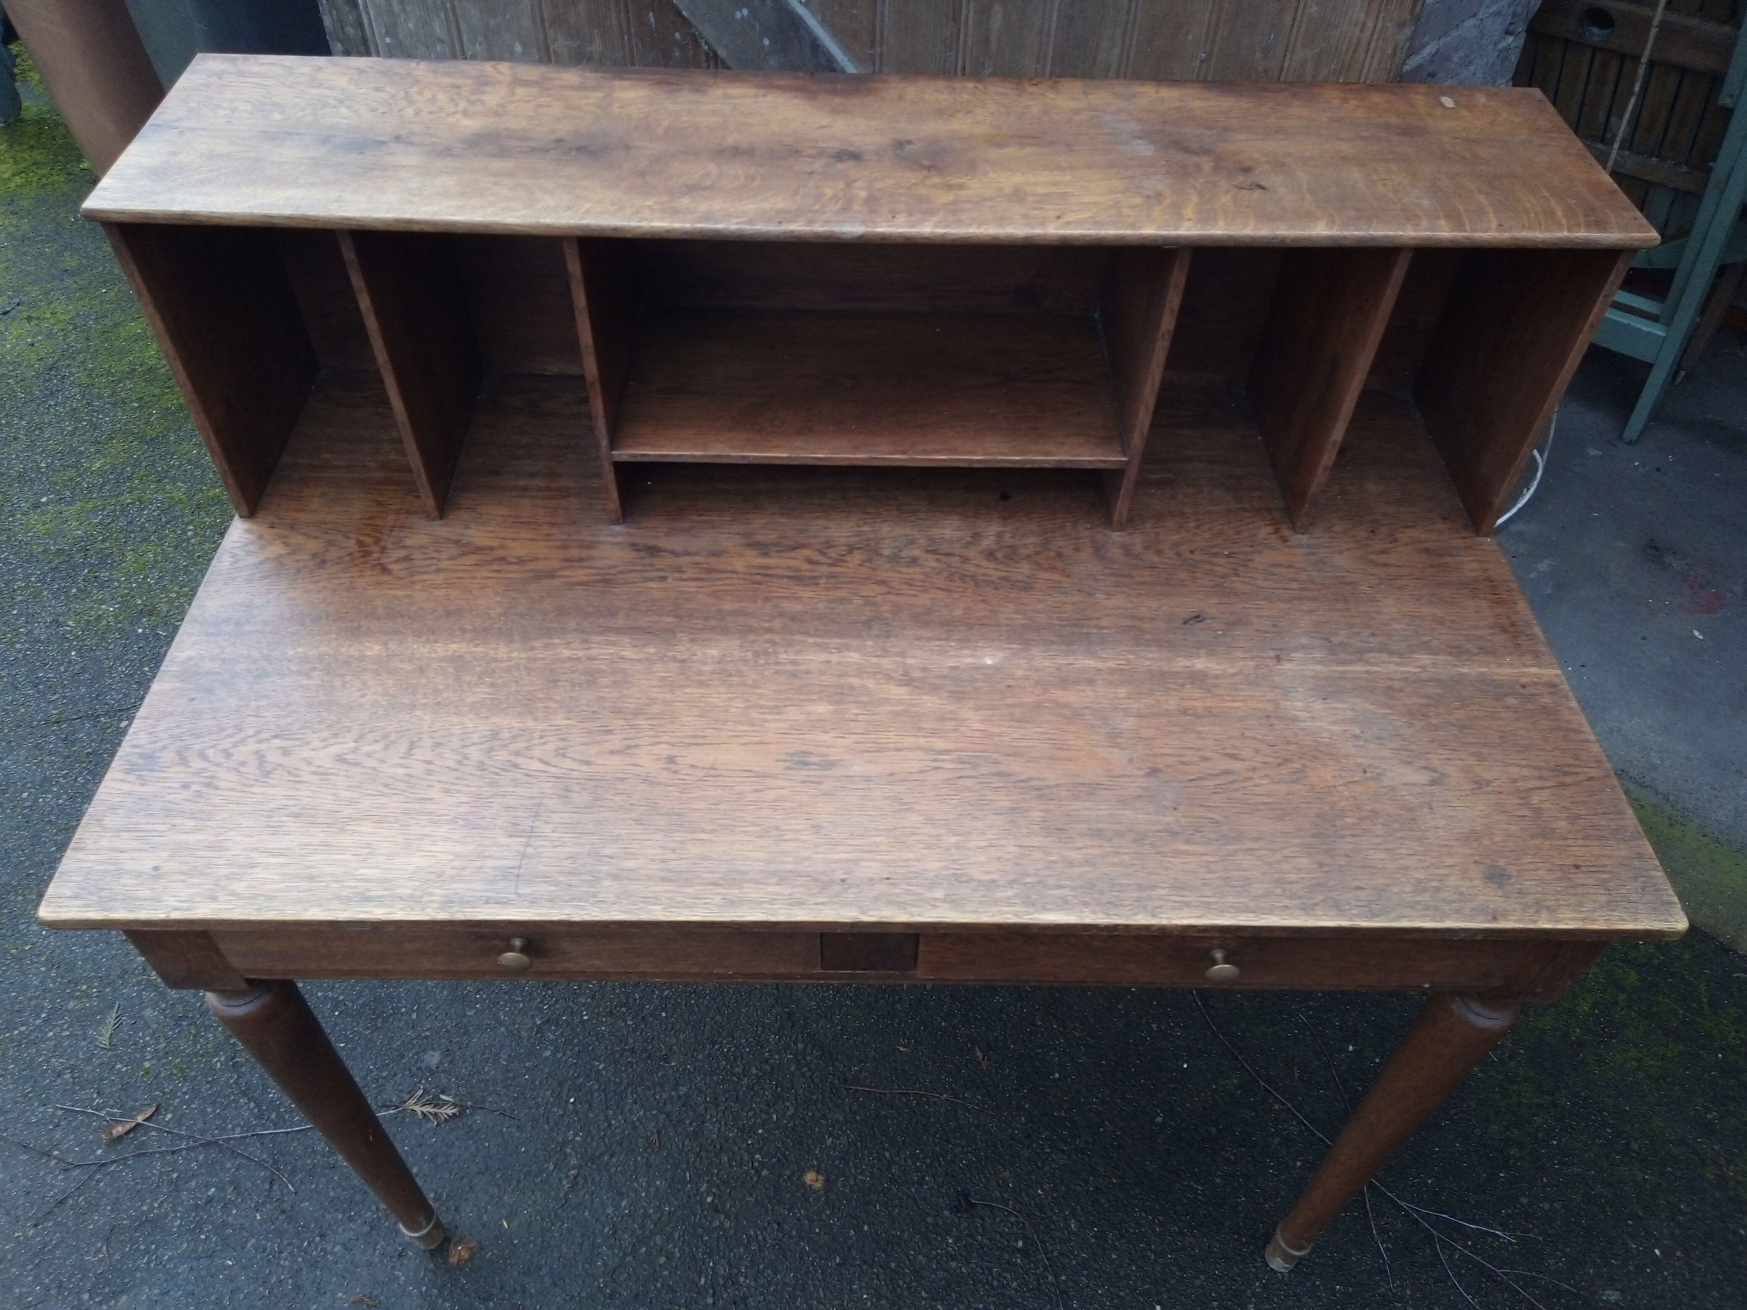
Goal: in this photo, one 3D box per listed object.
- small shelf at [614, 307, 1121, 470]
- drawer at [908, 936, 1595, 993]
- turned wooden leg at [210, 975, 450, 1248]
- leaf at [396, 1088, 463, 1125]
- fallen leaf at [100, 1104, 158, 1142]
[{"bbox_3d":[-0.001,-0.212,1.107,0.383,0.011,0.180,1,49,-1],"label":"small shelf"},{"bbox_3d":[0.233,0.042,1.064,0.409,0.088,0.404,1,49,-1],"label":"drawer"},{"bbox_3d":[-0.456,0.410,1.238,0.058,0.646,0.058,1,49,-1],"label":"turned wooden leg"},{"bbox_3d":[-0.494,0.504,1.578,0.061,0.008,0.036,3,49,1],"label":"leaf"},{"bbox_3d":[-0.822,0.514,1.558,0.062,0.010,0.019,-31,57,-26],"label":"fallen leaf"}]

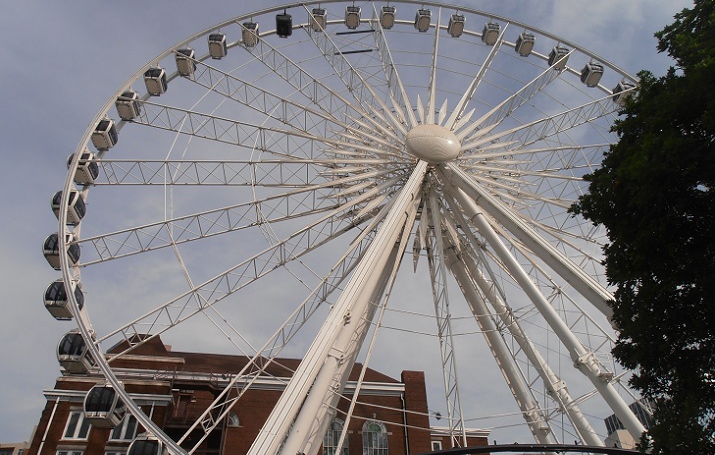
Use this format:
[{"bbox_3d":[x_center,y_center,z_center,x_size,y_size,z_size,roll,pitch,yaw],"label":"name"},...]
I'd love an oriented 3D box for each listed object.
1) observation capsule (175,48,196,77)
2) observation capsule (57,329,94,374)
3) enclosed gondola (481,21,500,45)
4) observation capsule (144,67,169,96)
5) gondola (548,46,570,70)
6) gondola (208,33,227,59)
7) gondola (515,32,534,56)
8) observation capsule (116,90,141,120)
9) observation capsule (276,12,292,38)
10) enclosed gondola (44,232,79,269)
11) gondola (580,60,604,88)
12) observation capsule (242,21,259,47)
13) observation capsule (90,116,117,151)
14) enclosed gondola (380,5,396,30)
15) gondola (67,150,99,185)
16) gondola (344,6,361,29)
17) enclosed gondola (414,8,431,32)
[{"bbox_3d":[-17.326,-16.845,50.339,1.700,2.080,1.880,2,-39,-5],"label":"observation capsule"},{"bbox_3d":[-17.089,7.568,30.402,1.700,2.080,1.880,2,-39,-5],"label":"observation capsule"},{"bbox_3d":[16.116,-23.493,60.266,1.803,1.917,1.761,2,-39,-5],"label":"enclosed gondola"},{"bbox_3d":[-19.498,-14.283,48.409,1.900,2.080,1.620,2,-39,-4],"label":"observation capsule"},{"bbox_3d":[23.348,-19.750,57.574,1.900,2.080,1.620,2,-39,-4],"label":"gondola"},{"bbox_3d":[-15.060,-19.540,53.682,1.803,1.917,1.761,2,-39,-5],"label":"gondola"},{"bbox_3d":[19.863,-21.774,58.827,1.900,2.080,1.620,2,-39,-4],"label":"gondola"},{"bbox_3d":[-20.889,-11.219,45.335,1.700,2.080,1.880,2,-39,-5],"label":"observation capsule"},{"bbox_3d":[-8.271,-23.200,56.868,1.900,2.080,1.620,2,-39,-4],"label":"observation capsule"},{"bbox_3d":[-20.783,1.586,34.902,1.700,2.080,1.880,2,-39,-5],"label":"enclosed gondola"},{"bbox_3d":[26.443,-17.361,55.984,1.900,2.080,1.620,2,-39,-4],"label":"gondola"},{"bbox_3d":[-11.729,-21.322,54.601,1.700,2.080,1.880,2,-39,-5],"label":"observation capsule"},{"bbox_3d":[-22.235,-8.204,43.724,1.803,1.917,1.761,2,-39,-5],"label":"observation capsule"},{"bbox_3d":[3.702,-25.594,60.600,1.803,1.917,1.761,2,-39,-5],"label":"enclosed gondola"},{"bbox_3d":[-22.614,-4.903,41.047,1.803,1.917,1.761,2,-39,-5],"label":"gondola"},{"bbox_3d":[-0.584,-25.312,59.918,1.803,1.917,1.761,2,-39,-5],"label":"gondola"},{"bbox_3d":[7.927,-25.016,59.773,1.700,2.080,1.880,2,-39,-5],"label":"enclosed gondola"}]

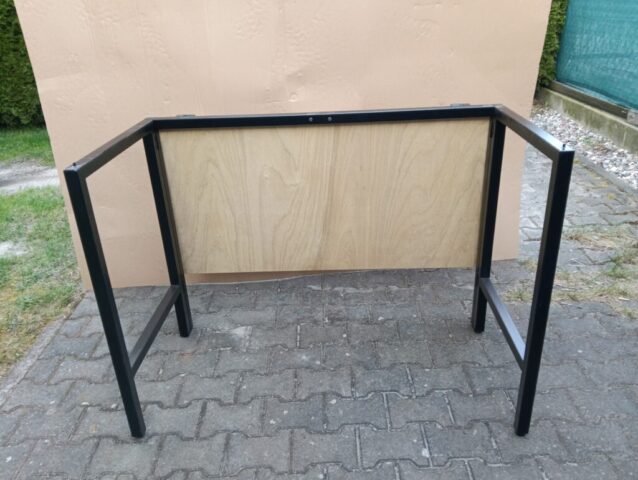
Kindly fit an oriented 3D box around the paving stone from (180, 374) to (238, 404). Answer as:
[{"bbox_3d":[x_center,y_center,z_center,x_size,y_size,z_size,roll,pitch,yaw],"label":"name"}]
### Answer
[{"bbox_3d":[-0.379,0.547,1.753,0.197,0.065,0.160,-3,25,1],"label":"paving stone"}]

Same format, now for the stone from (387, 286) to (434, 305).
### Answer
[{"bbox_3d":[0.418,0.270,2.245,0.197,0.065,0.160,-3,25,1],"label":"stone"}]

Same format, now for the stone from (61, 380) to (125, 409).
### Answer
[{"bbox_3d":[-0.780,0.564,1.757,0.198,0.060,0.160,-3,26,1],"label":"stone"}]

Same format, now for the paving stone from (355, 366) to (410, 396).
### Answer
[{"bbox_3d":[0.219,0.519,1.744,0.198,0.060,0.160,-3,26,1],"label":"paving stone"}]

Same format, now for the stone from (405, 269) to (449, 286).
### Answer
[{"bbox_3d":[0.518,0.205,2.370,0.197,0.065,0.160,-3,25,1],"label":"stone"}]

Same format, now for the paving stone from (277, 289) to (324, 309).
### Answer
[{"bbox_3d":[-0.082,0.294,2.252,0.197,0.065,0.160,-3,25,1],"label":"paving stone"}]

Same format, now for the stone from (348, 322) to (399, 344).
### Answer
[{"bbox_3d":[0.219,0.400,1.995,0.197,0.065,0.160,-3,25,1],"label":"stone"}]

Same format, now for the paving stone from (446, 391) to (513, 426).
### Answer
[{"bbox_3d":[0.520,0.567,1.608,0.197,0.065,0.160,-3,25,1],"label":"paving stone"}]

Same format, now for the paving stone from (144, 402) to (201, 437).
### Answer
[{"bbox_3d":[-0.479,0.611,1.628,0.198,0.060,0.160,-3,26,1],"label":"paving stone"}]

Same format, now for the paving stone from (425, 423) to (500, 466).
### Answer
[{"bbox_3d":[0.421,0.630,1.491,0.198,0.060,0.160,-3,26,1],"label":"paving stone"}]

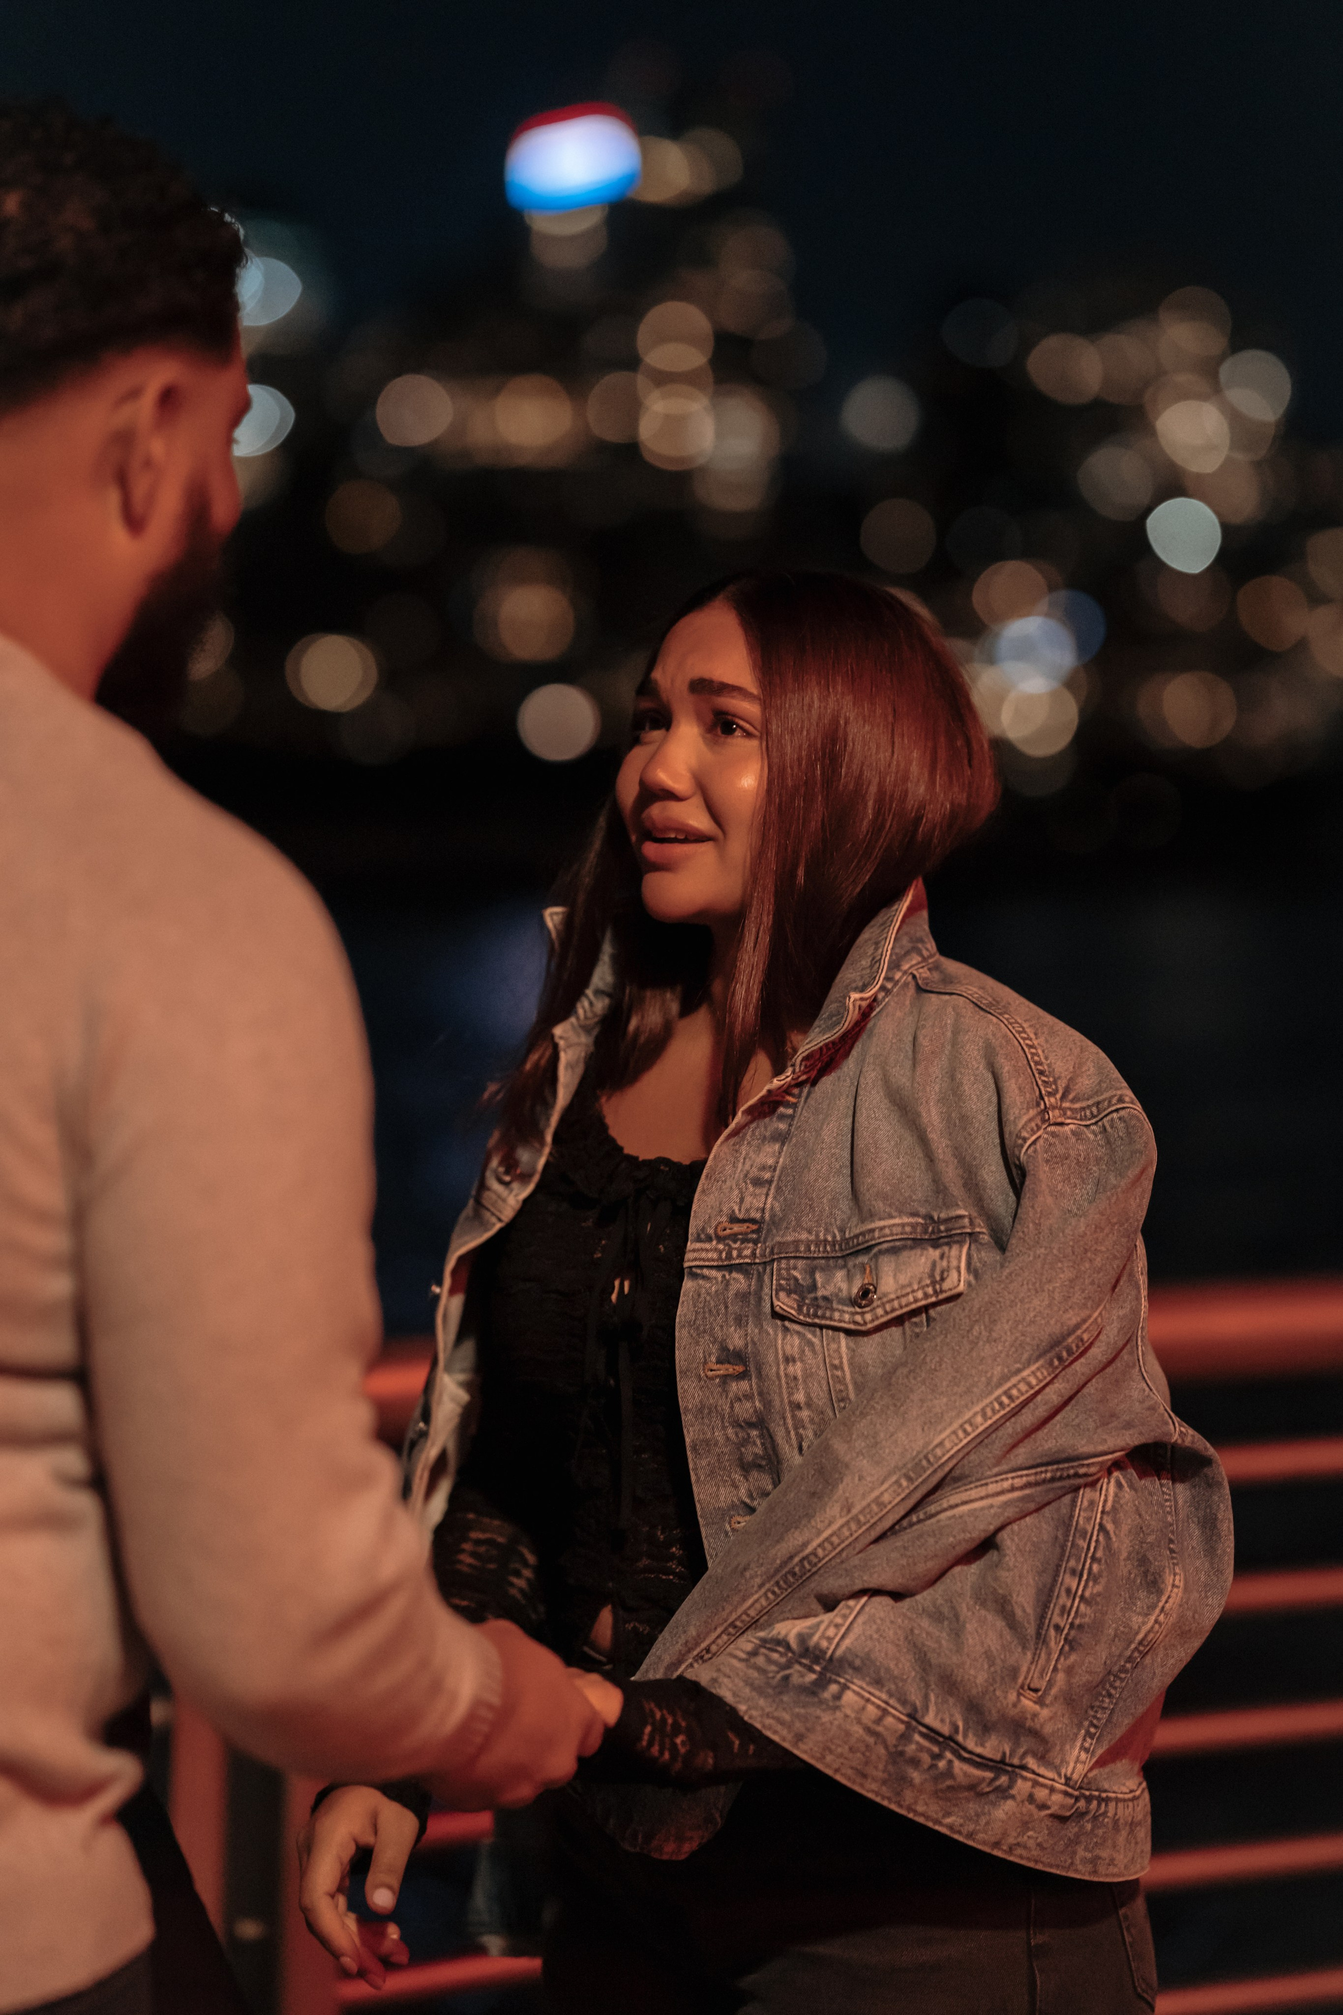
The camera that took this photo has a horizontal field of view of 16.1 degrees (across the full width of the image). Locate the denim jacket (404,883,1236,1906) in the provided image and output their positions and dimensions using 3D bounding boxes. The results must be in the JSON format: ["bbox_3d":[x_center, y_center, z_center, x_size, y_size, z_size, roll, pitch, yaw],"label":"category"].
[{"bbox_3d":[0.091,0.229,2.980,0.400,0.605,0.510,-3,4,-45],"label":"denim jacket"}]

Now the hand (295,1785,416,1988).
[{"bbox_3d":[-0.194,0.541,2.930,0.085,0.130,0.090,1,3,25],"label":"hand"}]

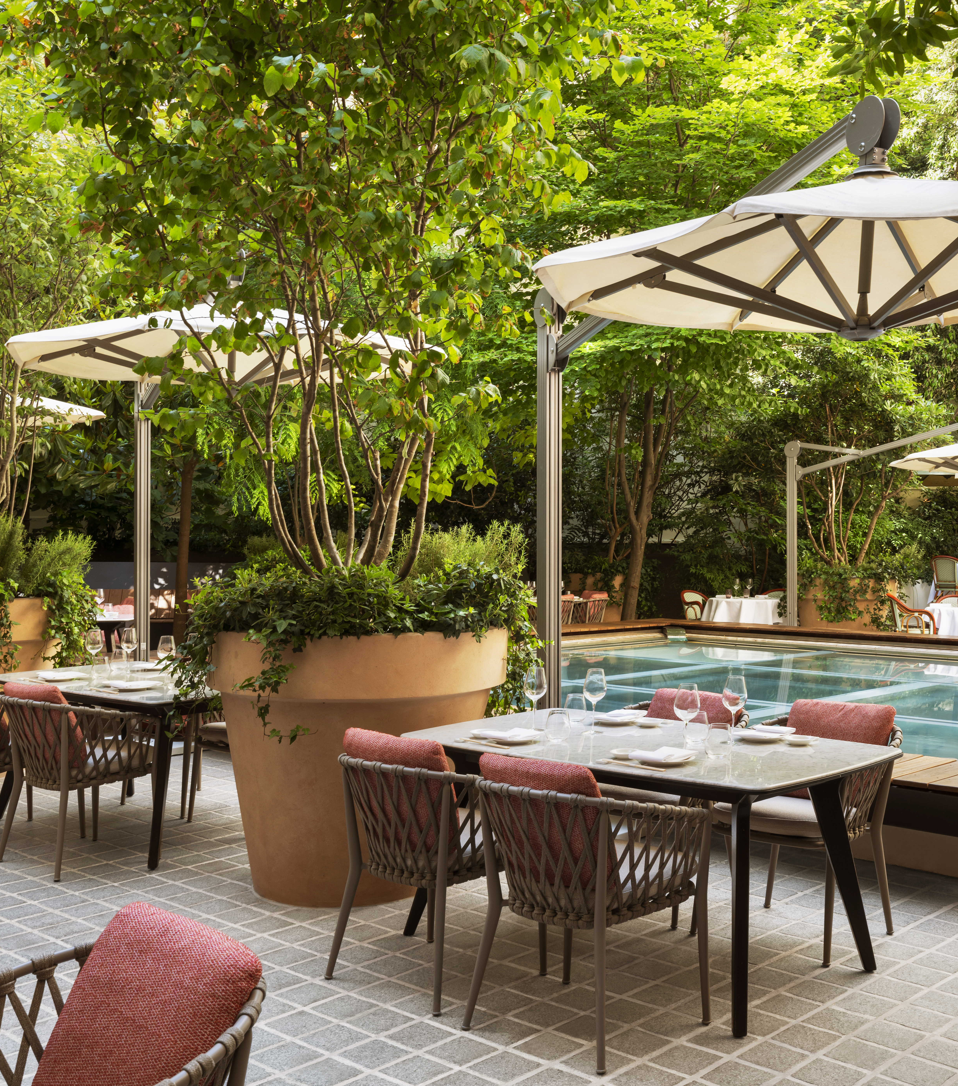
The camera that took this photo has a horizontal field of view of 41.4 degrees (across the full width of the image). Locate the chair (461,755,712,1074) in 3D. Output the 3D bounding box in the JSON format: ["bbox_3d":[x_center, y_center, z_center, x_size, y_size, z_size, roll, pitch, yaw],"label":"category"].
[{"bbox_3d":[0.323,1.053,3.850,0.560,0.820,0.570,0,0,41],"label":"chair"}]

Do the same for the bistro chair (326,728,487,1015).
[{"bbox_3d":[-0.147,1.051,4.275,0.560,0.820,0.570,0,0,41],"label":"bistro chair"}]

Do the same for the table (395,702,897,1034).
[{"bbox_3d":[0.580,1.087,4.529,1.570,0.745,1.010,0,0,42],"label":"table"}]

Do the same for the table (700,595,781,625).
[{"bbox_3d":[3.180,1.042,15.304,0.900,0.760,0.900,0,0,42],"label":"table"}]

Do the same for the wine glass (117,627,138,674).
[{"bbox_3d":[-1.895,0.586,6.862,0.087,0.240,0.087,0,0,0],"label":"wine glass"}]

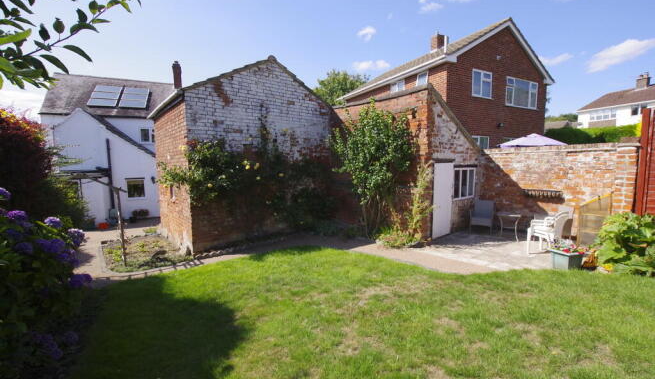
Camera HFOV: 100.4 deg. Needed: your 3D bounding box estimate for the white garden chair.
[{"bbox_3d":[4.358,0.829,5.292,0.560,0.900,0.600,-4,6,-38],"label":"white garden chair"}]

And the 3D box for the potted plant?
[{"bbox_3d":[4.232,1.094,4.765,0.450,0.450,0.400,-2,5,-23],"label":"potted plant"}]

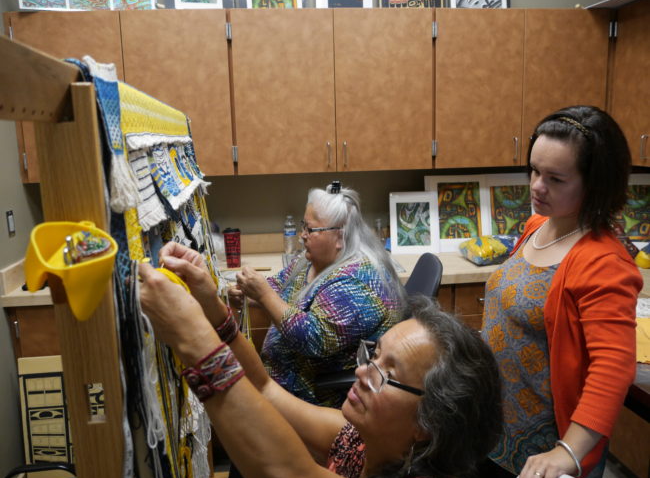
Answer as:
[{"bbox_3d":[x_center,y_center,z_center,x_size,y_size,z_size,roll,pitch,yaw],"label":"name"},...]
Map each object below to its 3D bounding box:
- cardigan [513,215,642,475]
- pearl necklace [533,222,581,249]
[{"bbox_3d":[0.595,0.252,1.235,0.280,0.580,0.440,-4,8,-17],"label":"cardigan"},{"bbox_3d":[0.556,-0.008,1.235,0.135,0.075,0.135,-4,8,-17],"label":"pearl necklace"}]

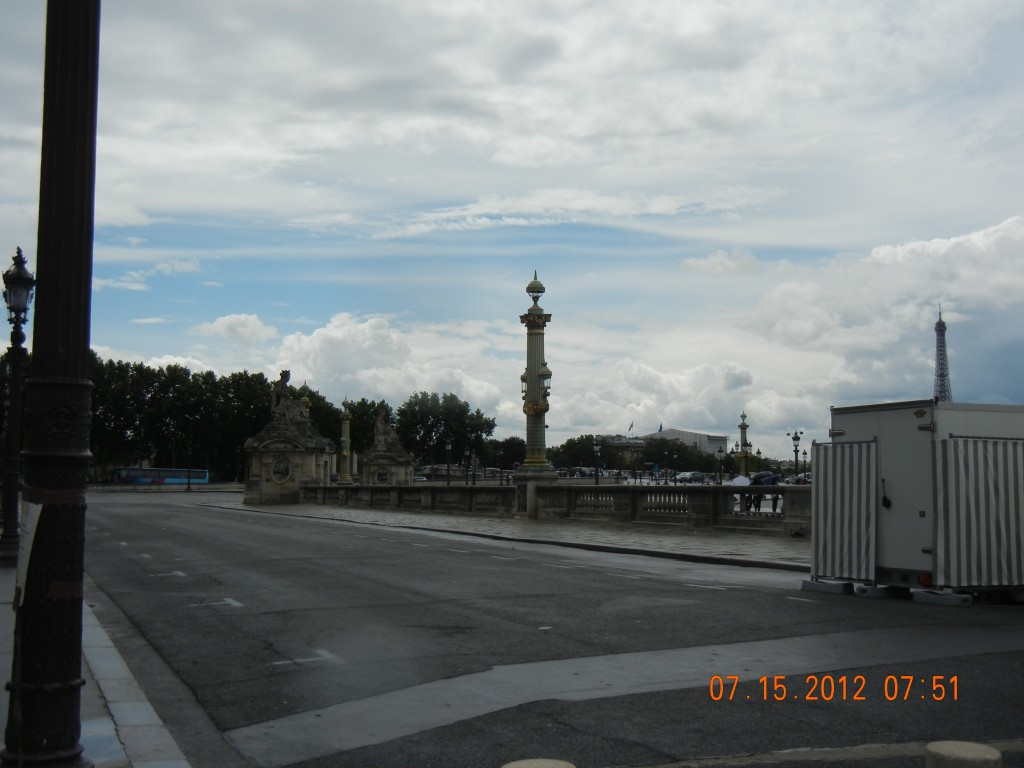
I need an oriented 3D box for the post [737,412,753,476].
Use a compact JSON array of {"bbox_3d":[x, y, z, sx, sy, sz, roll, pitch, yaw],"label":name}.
[{"bbox_3d":[31.213,8.078,154.886,1.700,8.790,1.700,0,-5,3],"label":"post"}]

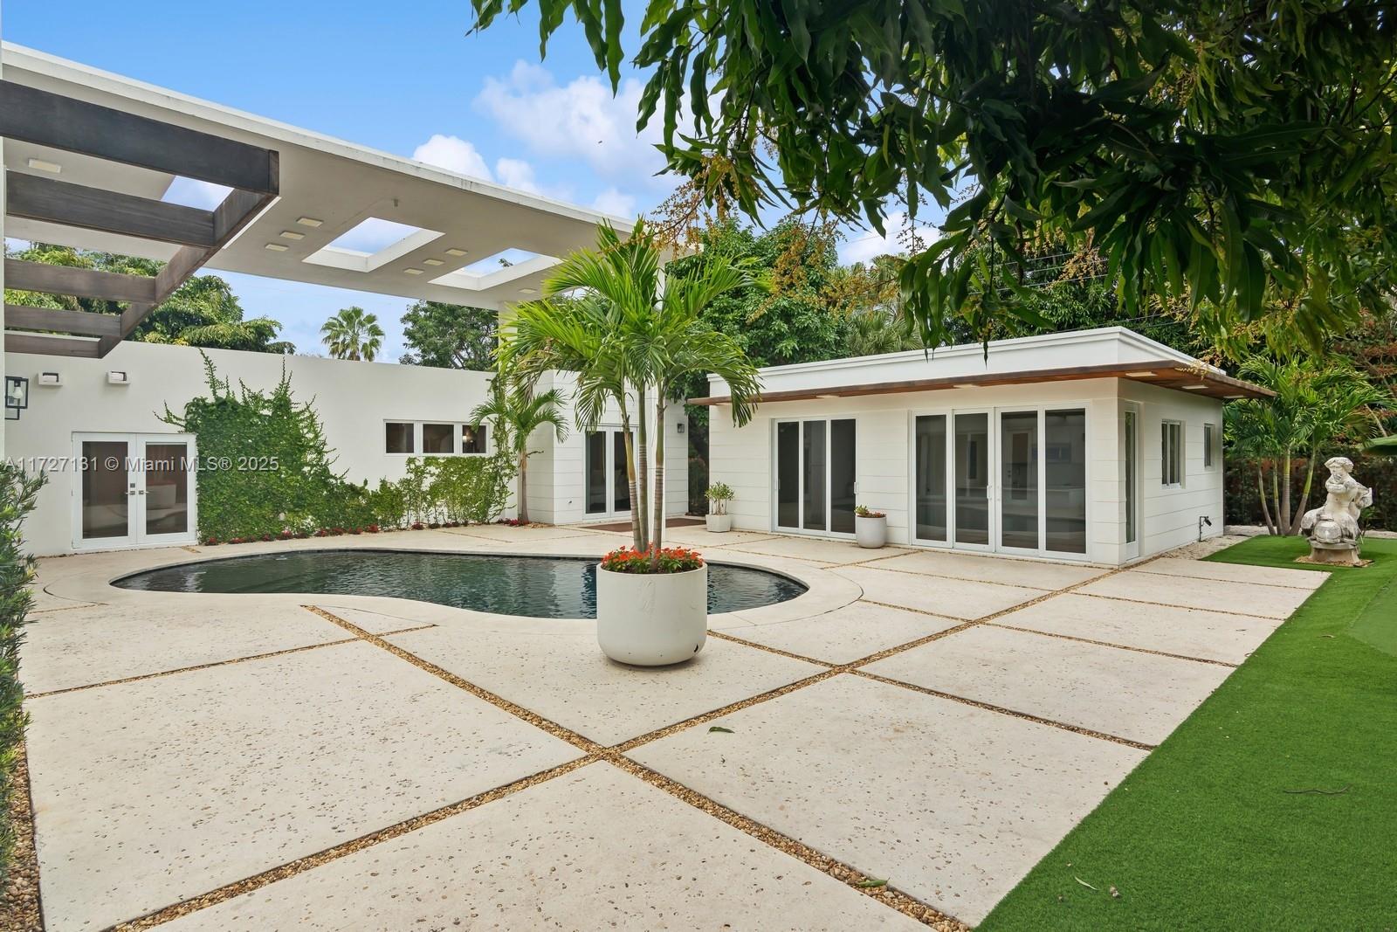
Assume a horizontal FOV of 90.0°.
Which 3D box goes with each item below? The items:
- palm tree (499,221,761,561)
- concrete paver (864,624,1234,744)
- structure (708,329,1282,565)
[{"bbox_3d":[-0.539,-0.541,5.514,1.950,2.680,1.850,0,1,0],"label":"palm tree"},{"bbox_3d":[2.572,1.526,5.134,2.060,0.080,1.870,-1,1,-43],"label":"concrete paver"},{"bbox_3d":[5.522,-0.307,14.633,7.610,3.390,9.170,-1,1,-43],"label":"structure"}]

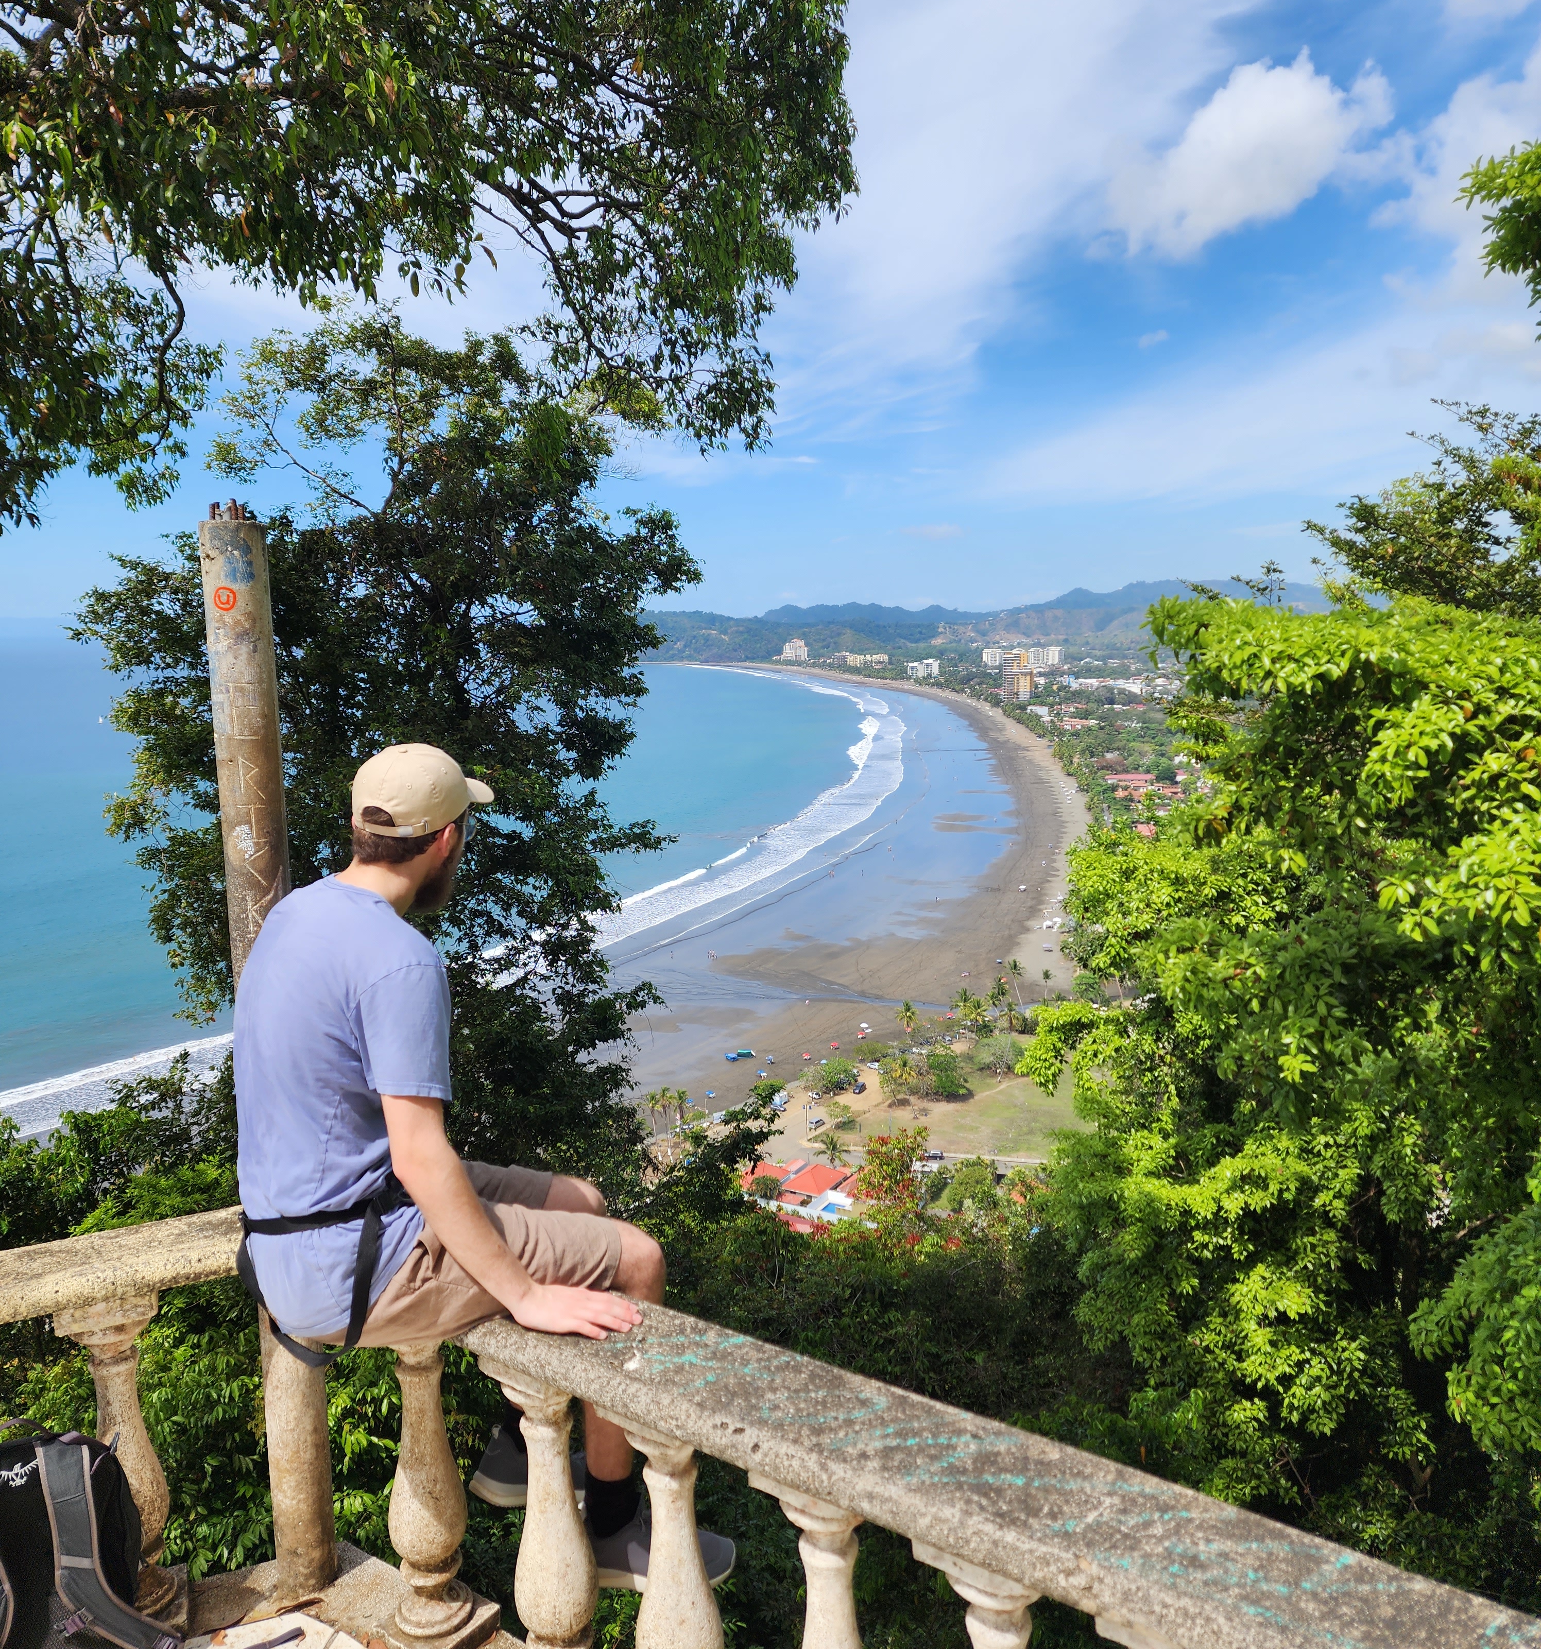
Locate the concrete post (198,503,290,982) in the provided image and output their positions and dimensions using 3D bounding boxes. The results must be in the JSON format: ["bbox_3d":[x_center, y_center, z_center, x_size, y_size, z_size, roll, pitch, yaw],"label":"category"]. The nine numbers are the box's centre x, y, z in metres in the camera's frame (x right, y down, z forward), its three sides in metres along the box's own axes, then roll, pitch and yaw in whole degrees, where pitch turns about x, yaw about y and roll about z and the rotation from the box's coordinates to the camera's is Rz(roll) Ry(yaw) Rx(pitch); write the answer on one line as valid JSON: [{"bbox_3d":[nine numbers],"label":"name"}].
[{"bbox_3d":[-0.833,0.426,2.282,0.107,1.873,0.107,0,9,0],"label":"concrete post"}]

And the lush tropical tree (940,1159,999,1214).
[{"bbox_3d":[41.157,74.938,283.000,11.000,8.500,11.000,0,9,0],"label":"lush tropical tree"}]

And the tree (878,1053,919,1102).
[{"bbox_3d":[32.030,62.822,340.000,9.000,10.500,9.000,0,9,0],"label":"tree"}]

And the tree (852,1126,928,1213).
[{"bbox_3d":[11.481,32.818,130.000,7.000,8.200,7.000,0,9,0],"label":"tree"}]

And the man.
[{"bbox_3d":[-0.440,0.575,2.220,0.570,1.400,0.700,7,11,39],"label":"man"}]

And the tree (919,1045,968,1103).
[{"bbox_3d":[43.420,62.771,343.000,12.000,10.500,12.000,0,9,0],"label":"tree"}]

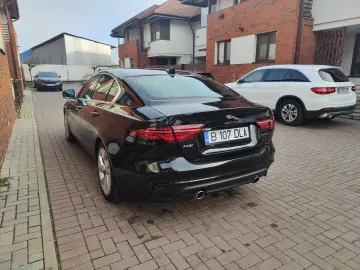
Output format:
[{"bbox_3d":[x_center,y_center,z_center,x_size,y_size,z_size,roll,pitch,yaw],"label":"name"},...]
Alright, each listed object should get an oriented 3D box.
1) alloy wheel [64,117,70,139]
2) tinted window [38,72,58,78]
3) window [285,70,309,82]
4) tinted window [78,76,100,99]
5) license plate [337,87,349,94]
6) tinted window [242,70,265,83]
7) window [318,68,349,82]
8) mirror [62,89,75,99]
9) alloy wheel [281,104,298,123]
[{"bbox_3d":[-2.198,-0.154,5.078,0.180,0.490,0.490,-8,15,-30],"label":"alloy wheel"},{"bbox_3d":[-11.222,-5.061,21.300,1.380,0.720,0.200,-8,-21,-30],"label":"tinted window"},{"bbox_3d":[3.109,-1.553,6.603,0.070,0.360,0.840,15,4,-32],"label":"window"},{"bbox_3d":[-1.361,-0.696,3.704,0.070,0.420,1.000,17,2,-33],"label":"tinted window"},{"bbox_3d":[4.159,-1.113,6.323,0.520,0.110,0.020,-7,15,-29],"label":"license plate"},{"bbox_3d":[2.381,-1.830,7.862,0.070,0.400,0.980,15,4,-32],"label":"tinted window"},{"bbox_3d":[4.028,-1.516,6.403,1.250,0.400,0.120,-7,-16,-29],"label":"window"},{"bbox_3d":[-1.851,-0.678,4.149,0.235,0.165,0.160,-8,15,-30],"label":"mirror"},{"bbox_3d":[3.023,-0.598,6.748,0.190,0.490,0.490,-7,15,-29],"label":"alloy wheel"}]

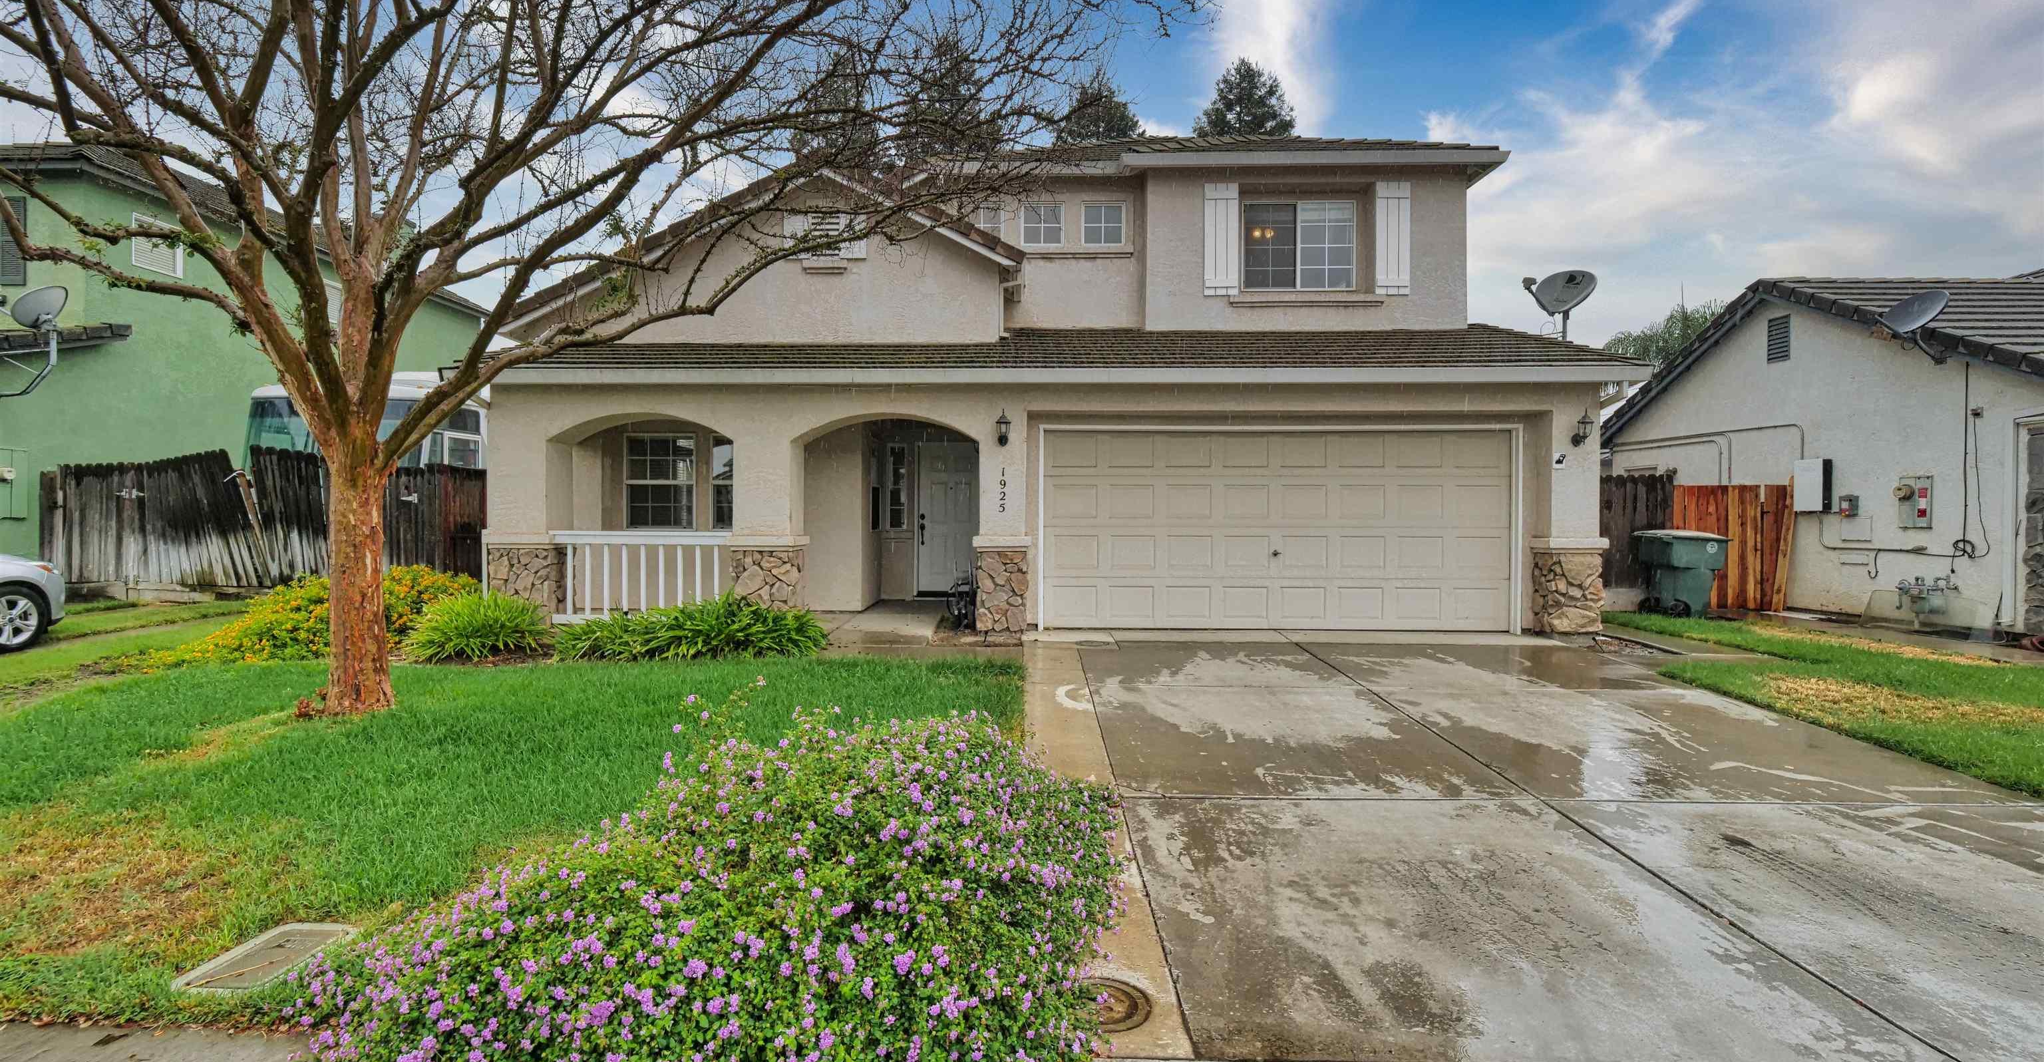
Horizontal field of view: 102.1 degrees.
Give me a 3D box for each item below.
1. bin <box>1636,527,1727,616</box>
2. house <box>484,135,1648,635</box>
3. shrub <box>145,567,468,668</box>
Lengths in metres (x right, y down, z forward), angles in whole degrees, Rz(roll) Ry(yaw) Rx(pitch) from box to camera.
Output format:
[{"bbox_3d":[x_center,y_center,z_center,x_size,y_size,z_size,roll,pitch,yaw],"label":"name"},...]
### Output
[{"bbox_3d":[8.480,0.570,10.600,0.800,1.100,0.680,0,0,10],"label":"bin"},{"bbox_3d":[0.200,-2.350,13.400,11.700,6.900,10.900,0,0,1],"label":"house"},{"bbox_3d":[-6.400,0.750,7.750,2.100,0.780,1.700,0,0,1],"label":"shrub"}]

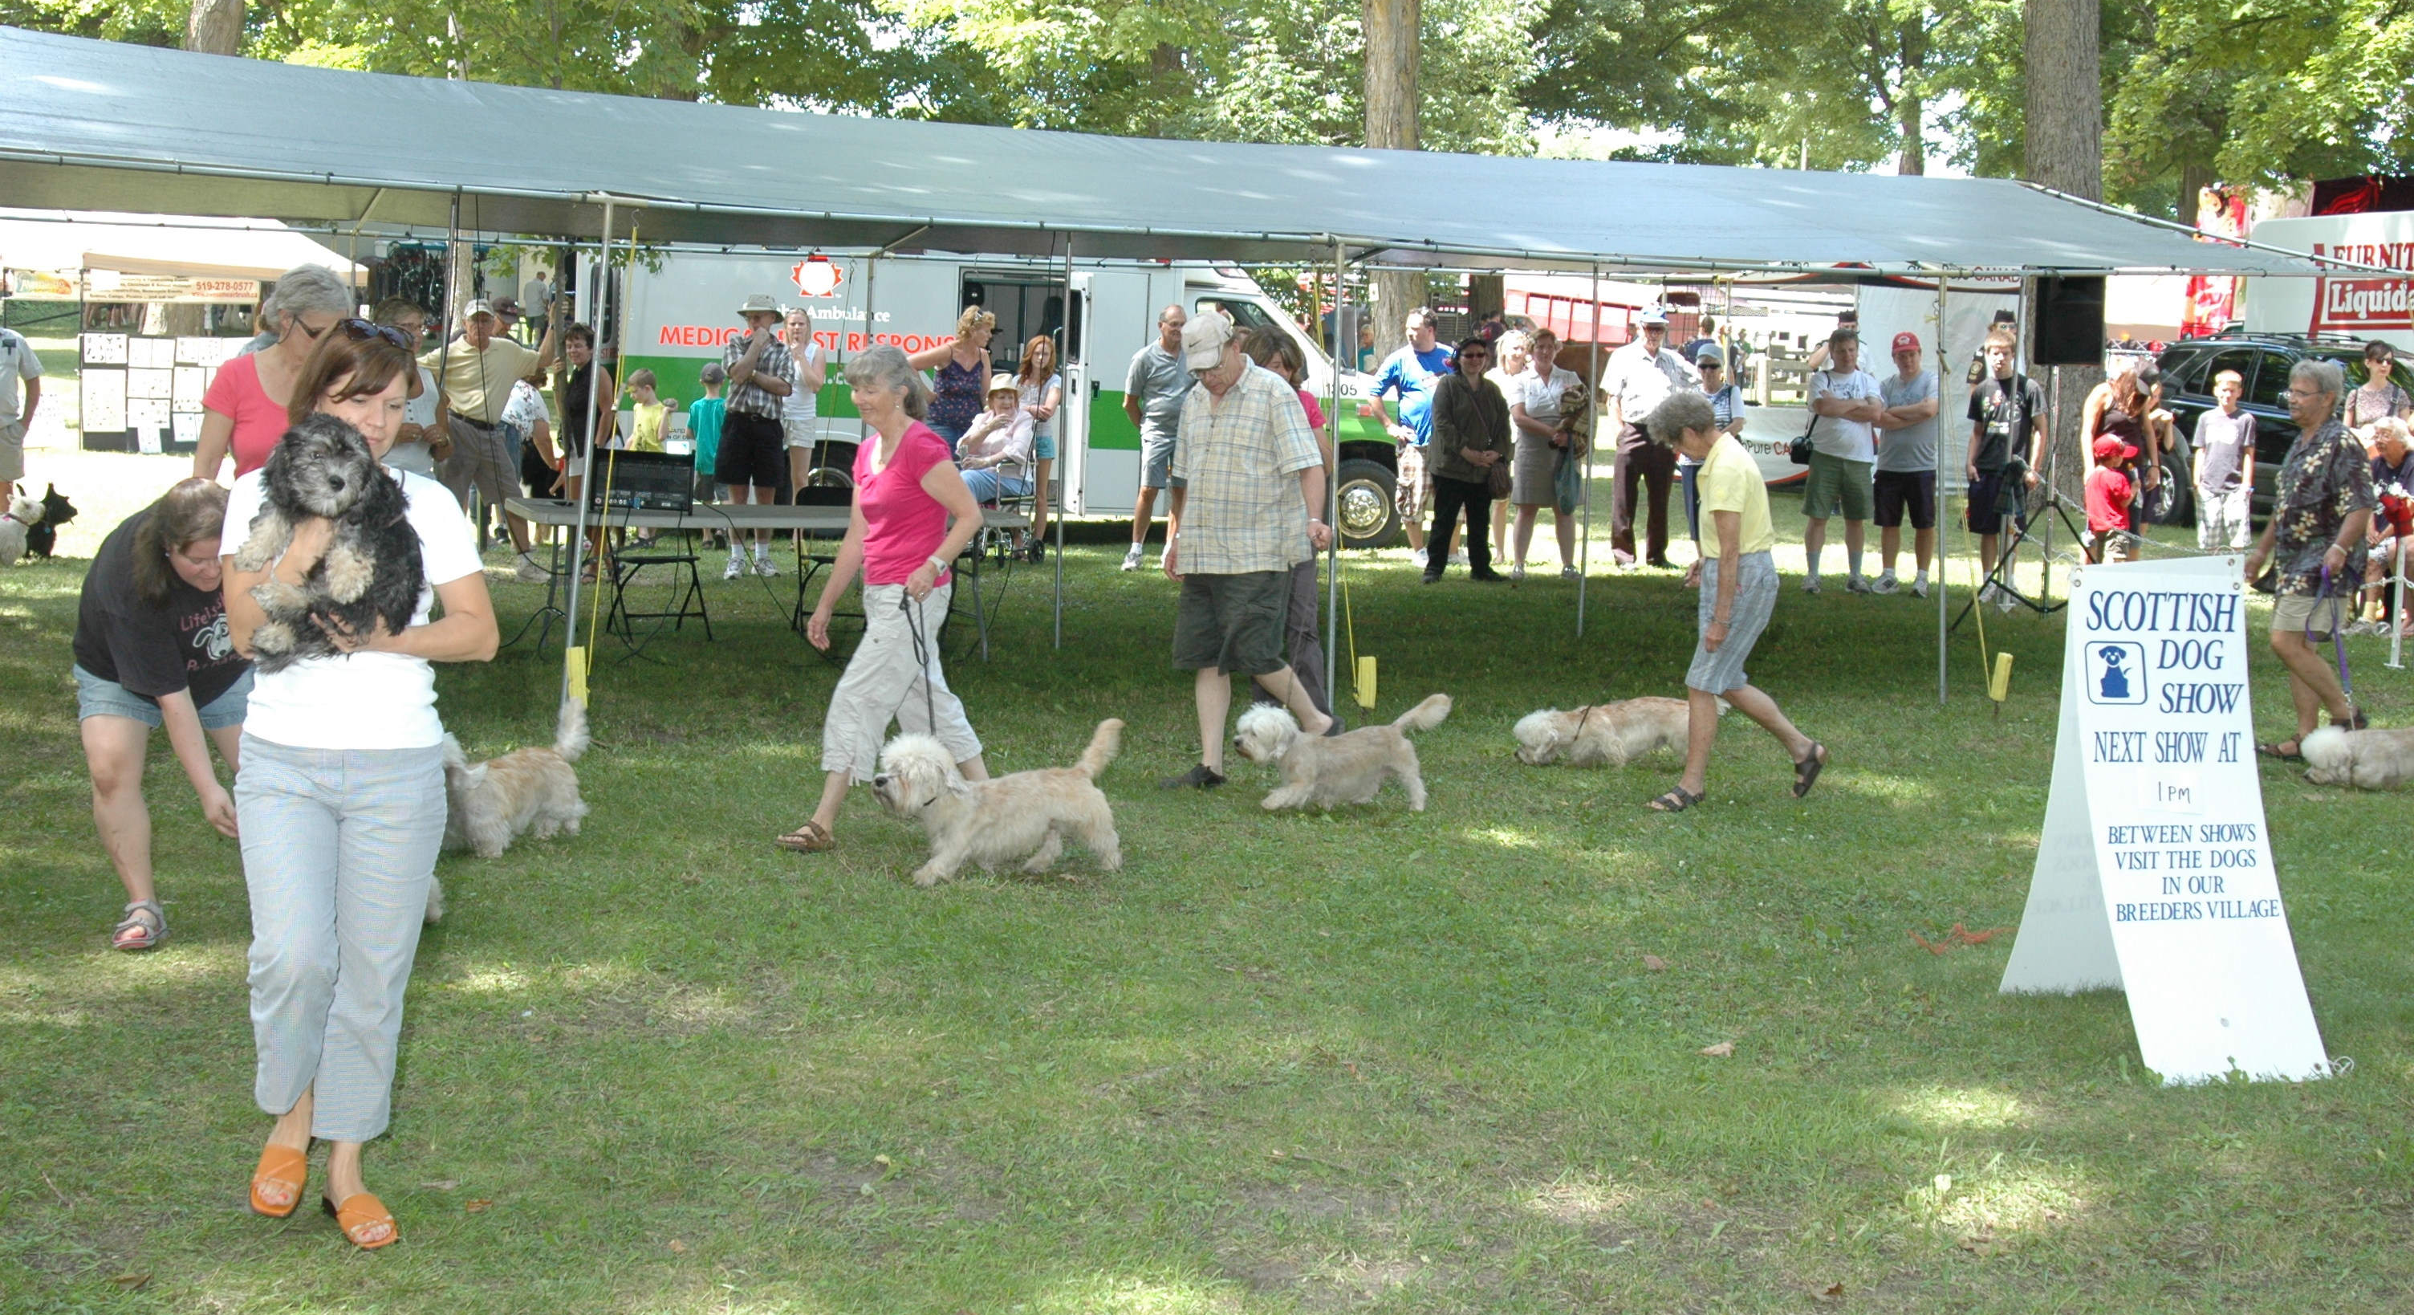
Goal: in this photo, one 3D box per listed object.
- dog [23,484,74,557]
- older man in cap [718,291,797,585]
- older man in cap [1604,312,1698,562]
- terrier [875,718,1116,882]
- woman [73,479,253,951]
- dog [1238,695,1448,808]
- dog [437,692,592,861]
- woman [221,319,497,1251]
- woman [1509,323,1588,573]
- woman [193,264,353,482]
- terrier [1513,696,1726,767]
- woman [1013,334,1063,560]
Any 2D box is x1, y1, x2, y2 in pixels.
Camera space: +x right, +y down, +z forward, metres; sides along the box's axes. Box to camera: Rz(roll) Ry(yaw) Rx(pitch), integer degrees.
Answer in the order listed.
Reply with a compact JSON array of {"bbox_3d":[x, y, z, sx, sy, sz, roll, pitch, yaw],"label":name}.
[{"bbox_3d":[-7.243,-0.856,17.572,0.220,0.460,0.500,-4,9,-37],"label":"dog"},{"bbox_3d":[-2.943,-1.456,18.344,0.560,1.800,0.400,0,7,-7],"label":"older man in cap"},{"bbox_3d":[3.195,-1.580,20.093,0.600,1.820,0.360,1,7,0],"label":"older man in cap"},{"bbox_3d":[-0.628,0.426,8.531,0.700,0.470,0.260,-2,8,-25],"label":"terrier"},{"bbox_3d":[-2.715,0.135,7.476,0.620,1.200,0.760,-4,9,-38],"label":"woman"},{"bbox_3d":[0.482,0.339,9.936,0.750,0.400,0.220,1,7,-6],"label":"dog"},{"bbox_3d":[-2.215,0.391,8.844,0.260,0.440,0.700,5,8,27],"label":"dog"},{"bbox_3d":[-1.565,0.210,5.202,0.500,1.660,0.420,-1,7,-16],"label":"woman"},{"bbox_3d":[2.314,-1.375,18.848,0.550,1.660,0.420,2,7,7],"label":"woman"},{"bbox_3d":[-2.951,-0.362,9.005,0.520,1.770,0.400,-4,9,-38],"label":"woman"},{"bbox_3d":[1.616,0.297,10.999,0.790,0.280,0.230,0,7,-9],"label":"terrier"},{"bbox_3d":[-1.151,-1.447,19.206,0.400,1.540,0.340,1,7,-3],"label":"woman"}]

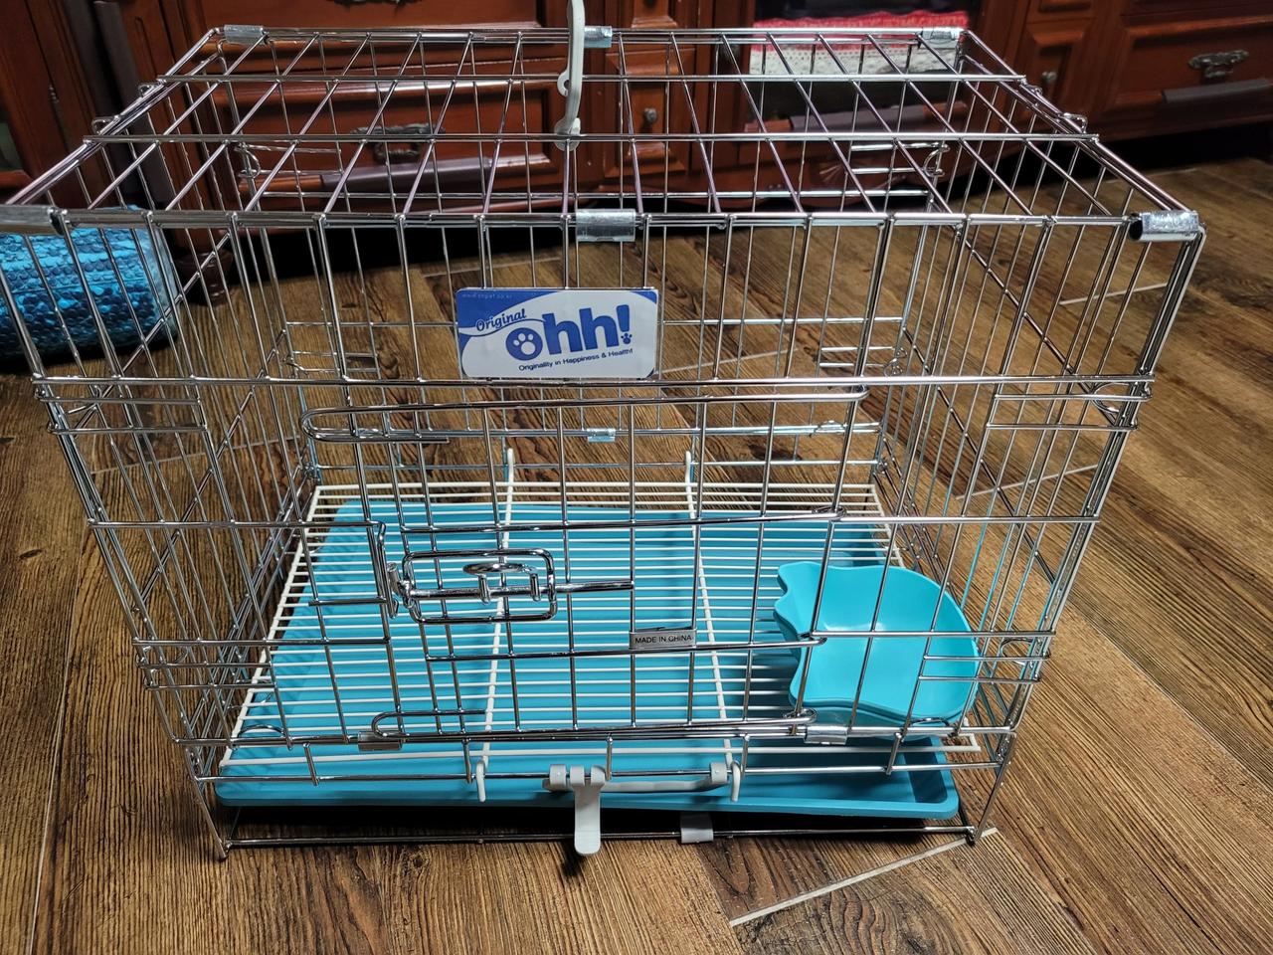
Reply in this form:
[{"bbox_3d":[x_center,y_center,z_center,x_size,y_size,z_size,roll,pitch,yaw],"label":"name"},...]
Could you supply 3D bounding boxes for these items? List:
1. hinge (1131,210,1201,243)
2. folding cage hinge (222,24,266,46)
[{"bbox_3d":[0.211,-0.100,0.382,0.023,0.011,0.009,-1,37,-2],"label":"hinge"},{"bbox_3d":[-0.242,-0.273,0.591,0.023,0.011,0.009,-1,37,-2],"label":"folding cage hinge"}]

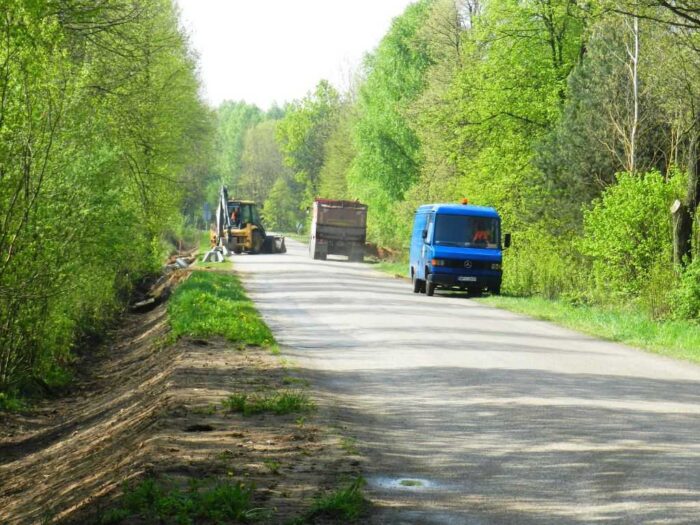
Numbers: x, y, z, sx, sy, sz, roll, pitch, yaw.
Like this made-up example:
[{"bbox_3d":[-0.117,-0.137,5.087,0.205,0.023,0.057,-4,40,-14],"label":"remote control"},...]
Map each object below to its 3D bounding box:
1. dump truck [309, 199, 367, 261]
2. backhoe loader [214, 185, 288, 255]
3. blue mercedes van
[{"bbox_3d":[-0.640,-1.690,135.800,2.550,3.120,7.600,3,1,-3],"label":"dump truck"},{"bbox_3d":[-5.680,-2.310,143.000,2.350,3.600,5.600,3,1,27],"label":"backhoe loader"},{"bbox_3d":[3.250,-0.400,81.200,2.180,2.720,5.350,3,1,-5],"label":"blue mercedes van"}]

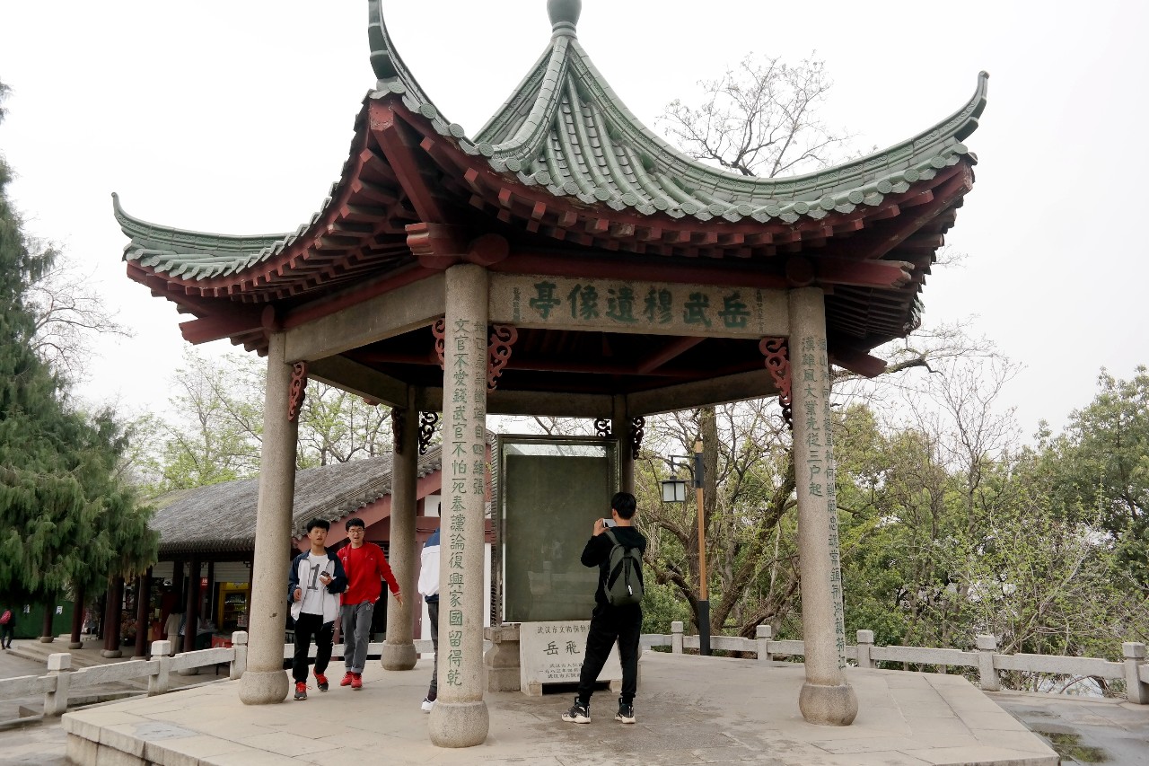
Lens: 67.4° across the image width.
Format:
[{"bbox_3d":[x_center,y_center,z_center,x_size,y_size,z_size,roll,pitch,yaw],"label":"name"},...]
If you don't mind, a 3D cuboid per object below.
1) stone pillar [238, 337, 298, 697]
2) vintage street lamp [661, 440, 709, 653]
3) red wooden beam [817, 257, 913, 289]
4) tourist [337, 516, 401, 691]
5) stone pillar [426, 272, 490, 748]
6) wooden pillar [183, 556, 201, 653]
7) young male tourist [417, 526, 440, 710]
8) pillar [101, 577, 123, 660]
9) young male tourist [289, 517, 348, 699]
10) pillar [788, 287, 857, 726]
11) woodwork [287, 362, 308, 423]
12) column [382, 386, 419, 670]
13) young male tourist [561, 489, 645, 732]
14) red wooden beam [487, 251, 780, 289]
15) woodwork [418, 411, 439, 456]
[{"bbox_3d":[-2.907,1.263,8.347,0.448,3.467,0.448,3,-12,-19],"label":"stone pillar"},{"bbox_3d":[1.526,2.281,11.682,0.697,3.063,0.308,8,-14,-36],"label":"vintage street lamp"},{"bbox_3d":[2.351,-0.910,7.155,0.159,0.219,0.866,11,2,-45],"label":"red wooden beam"},{"bbox_3d":[-2.197,2.320,9.190,0.700,1.724,0.450,1,-12,-7],"label":"tourist"},{"bbox_3d":[-0.814,0.838,6.358,0.448,3.467,0.448,1,-12,-7],"label":"stone pillar"},{"bbox_3d":[-10.006,6.112,22.643,0.330,2.964,0.330,5,-13,-23],"label":"wooden pillar"},{"bbox_3d":[-1.146,1.997,7.772,0.480,1.760,0.400,-10,-15,40],"label":"young male tourist"},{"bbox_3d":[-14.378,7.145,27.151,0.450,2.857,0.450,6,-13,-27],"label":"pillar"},{"bbox_3d":[-2.513,2.192,8.502,0.547,1.701,0.448,2,-12,-13],"label":"young male tourist"},{"bbox_3d":[1.995,0.945,7.106,0.436,3.497,0.436,-4,-12,15],"label":"pillar"},{"bbox_3d":[-2.686,0.084,8.372,0.280,0.567,0.070,-11,-16,42],"label":"woodwork"},{"bbox_3d":[-2.192,1.821,11.122,0.448,3.467,0.448,2,-12,-11],"label":"column"},{"bbox_3d":[0.231,1.821,7.062,0.527,1.791,0.517,5,-13,-26],"label":"young male tourist"},{"bbox_3d":[0.568,-0.927,7.156,2.750,0.220,0.220,2,-12,-13],"label":"red wooden beam"},{"bbox_3d":[-1.936,0.666,11.435,0.269,0.601,0.060,3,-12,-16],"label":"woodwork"}]

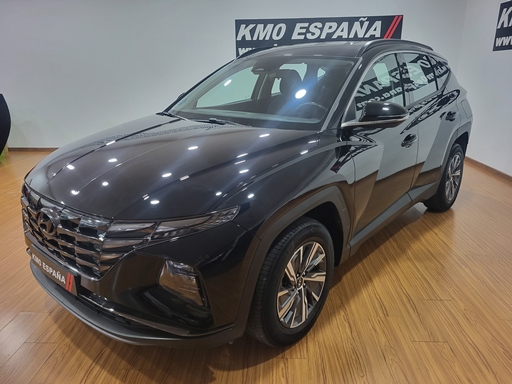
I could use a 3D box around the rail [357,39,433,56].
[{"bbox_3d":[1.176,-1.165,3.126,0.070,0.130,1.530,14,23,39],"label":"rail"}]

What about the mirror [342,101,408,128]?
[{"bbox_3d":[0.686,-0.428,2.167,0.250,0.180,0.270,14,23,39],"label":"mirror"}]

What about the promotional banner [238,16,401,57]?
[{"bbox_3d":[1.022,-2.560,6.398,2.720,0.620,0.030,1,18,5],"label":"promotional banner"}]

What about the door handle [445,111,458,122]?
[{"bbox_3d":[1.789,-0.685,3.511,0.060,0.060,0.240,14,23,39],"label":"door handle"}]

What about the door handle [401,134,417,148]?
[{"bbox_3d":[1.105,-0.367,2.782,0.060,0.060,0.240,14,23,39],"label":"door handle"}]

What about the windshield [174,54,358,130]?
[{"bbox_3d":[-0.014,-0.743,2.768,1.440,0.140,0.910,14,54,39],"label":"windshield"}]

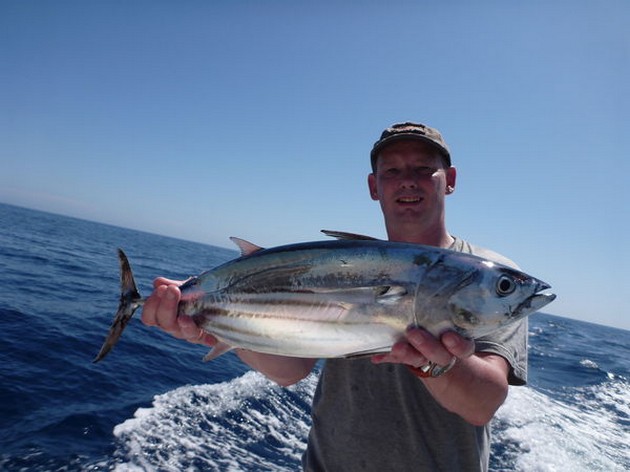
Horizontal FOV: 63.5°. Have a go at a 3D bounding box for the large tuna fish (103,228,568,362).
[{"bbox_3d":[-0.012,0.077,0.650,0.595,0.165,0.100,-2,-10,11],"label":"large tuna fish"}]

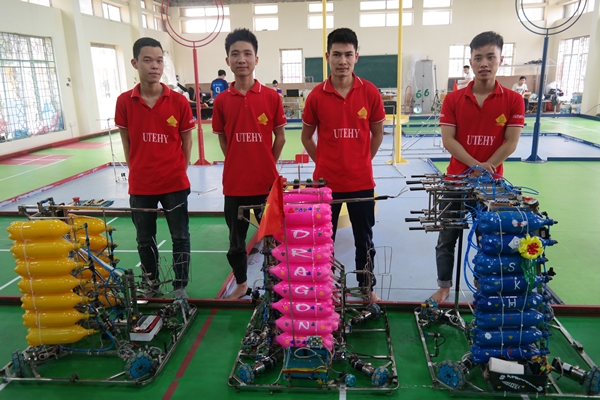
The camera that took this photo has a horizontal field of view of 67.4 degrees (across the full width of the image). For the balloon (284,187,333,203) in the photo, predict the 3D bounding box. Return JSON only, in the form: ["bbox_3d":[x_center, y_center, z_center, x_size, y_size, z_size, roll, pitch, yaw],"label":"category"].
[{"bbox_3d":[0.007,-0.025,2.041,0.285,0.094,0.094,0,16,6],"label":"balloon"}]

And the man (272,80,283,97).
[{"bbox_3d":[-0.675,-3.232,14.617,0.500,1.270,0.650,-10,18,-26],"label":"man"}]

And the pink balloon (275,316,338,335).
[{"bbox_3d":[0.012,0.623,2.224,0.285,0.094,0.094,0,16,6],"label":"pink balloon"}]

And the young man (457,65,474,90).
[{"bbox_3d":[5.018,-3.257,13.490,0.500,1.560,0.500,-11,18,-28],"label":"young man"}]

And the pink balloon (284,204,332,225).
[{"bbox_3d":[0.007,0.067,2.067,0.285,0.094,0.094,0,16,6],"label":"pink balloon"}]

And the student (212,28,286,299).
[{"bbox_3d":[-0.322,-0.177,2.894,0.470,1.715,0.320,-3,16,-5],"label":"student"}]

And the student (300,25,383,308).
[{"bbox_3d":[0.269,-0.167,2.824,0.500,1.695,0.320,-1,16,3],"label":"student"}]

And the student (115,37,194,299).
[{"bbox_3d":[-0.962,-0.174,2.978,0.500,1.705,0.320,-4,16,-7],"label":"student"}]

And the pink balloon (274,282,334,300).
[{"bbox_3d":[0.012,0.439,2.172,0.285,0.094,0.094,0,16,6],"label":"pink balloon"}]

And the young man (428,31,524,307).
[{"bbox_3d":[1.086,-0.155,2.758,0.550,1.655,0.360,3,16,16],"label":"young man"}]

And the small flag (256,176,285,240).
[{"bbox_3d":[-0.132,0.034,2.009,0.120,0.280,0.080,2,16,15],"label":"small flag"}]

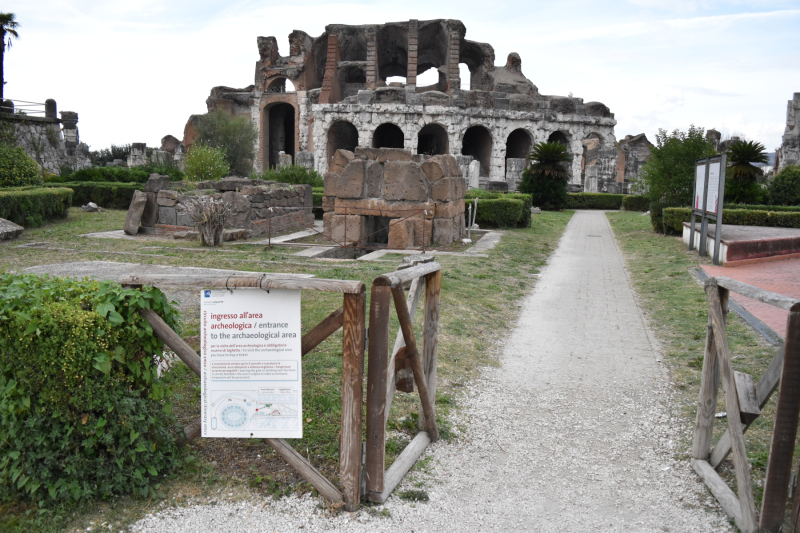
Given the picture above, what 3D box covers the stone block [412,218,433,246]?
[{"bbox_3d":[0.601,-0.850,14.765,0.464,0.662,0.500,3,9,10],"label":"stone block"}]

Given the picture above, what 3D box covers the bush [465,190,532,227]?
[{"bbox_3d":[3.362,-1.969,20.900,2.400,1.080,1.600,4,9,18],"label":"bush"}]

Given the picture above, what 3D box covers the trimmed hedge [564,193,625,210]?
[{"bbox_3d":[10.337,-3.495,32.041,3.012,0.879,1.000,2,9,14],"label":"trimmed hedge"}]

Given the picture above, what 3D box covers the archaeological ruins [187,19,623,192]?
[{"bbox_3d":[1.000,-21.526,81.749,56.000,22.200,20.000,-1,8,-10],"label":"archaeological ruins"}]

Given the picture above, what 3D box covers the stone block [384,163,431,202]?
[{"bbox_3d":[0.307,-1.989,14.249,1.183,0.889,0.600,4,9,27],"label":"stone block"}]

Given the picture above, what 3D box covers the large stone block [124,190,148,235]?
[{"bbox_3d":[-6.845,-1.404,15.600,0.380,1.120,0.360,13,2,-16],"label":"large stone block"}]

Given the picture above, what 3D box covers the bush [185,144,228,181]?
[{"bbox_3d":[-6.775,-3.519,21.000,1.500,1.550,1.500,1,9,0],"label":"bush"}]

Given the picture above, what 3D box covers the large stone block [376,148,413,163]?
[{"bbox_3d":[0.019,-2.657,14.414,0.890,0.325,0.600,4,9,27],"label":"large stone block"}]

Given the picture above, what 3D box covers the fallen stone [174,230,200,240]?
[{"bbox_3d":[-5.155,-0.745,14.550,0.640,0.190,0.380,4,9,18],"label":"fallen stone"}]

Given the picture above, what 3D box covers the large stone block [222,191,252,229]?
[{"bbox_3d":[-4.255,-1.526,16.141,0.835,0.992,0.500,3,9,12],"label":"large stone block"}]

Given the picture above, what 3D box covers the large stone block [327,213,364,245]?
[{"bbox_3d":[-1.202,-0.964,15.147,0.889,0.683,0.650,4,9,27],"label":"large stone block"}]

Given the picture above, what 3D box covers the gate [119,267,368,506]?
[{"bbox_3d":[-0.765,0.610,2.930,1.170,1.120,0.130,2,8,5],"label":"gate"}]

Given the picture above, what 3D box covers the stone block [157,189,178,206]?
[{"bbox_3d":[-6.661,-2.021,17.631,0.749,0.490,0.500,3,9,18],"label":"stone block"}]

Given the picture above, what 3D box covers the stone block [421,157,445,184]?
[{"bbox_3d":[0.860,-2.393,14.950,0.580,0.560,0.520,3,9,14],"label":"stone block"}]

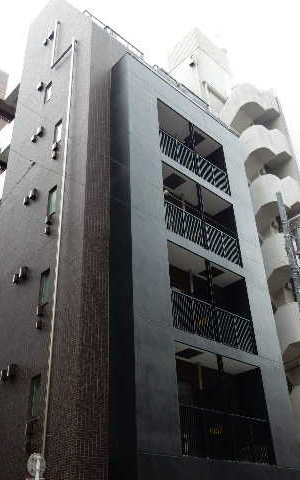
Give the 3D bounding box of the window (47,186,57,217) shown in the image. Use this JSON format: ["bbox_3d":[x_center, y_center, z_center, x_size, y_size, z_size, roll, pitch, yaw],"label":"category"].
[{"bbox_3d":[-2.945,-1.146,14.151,0.120,1.000,0.430,25,-42,-37],"label":"window"}]

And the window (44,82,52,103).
[{"bbox_3d":[-3.859,-5.596,17.769,0.120,1.000,0.430,25,-42,-37],"label":"window"}]

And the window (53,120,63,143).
[{"bbox_3d":[-3.069,-3.614,15.698,0.120,1.000,0.430,25,-42,-37],"label":"window"}]

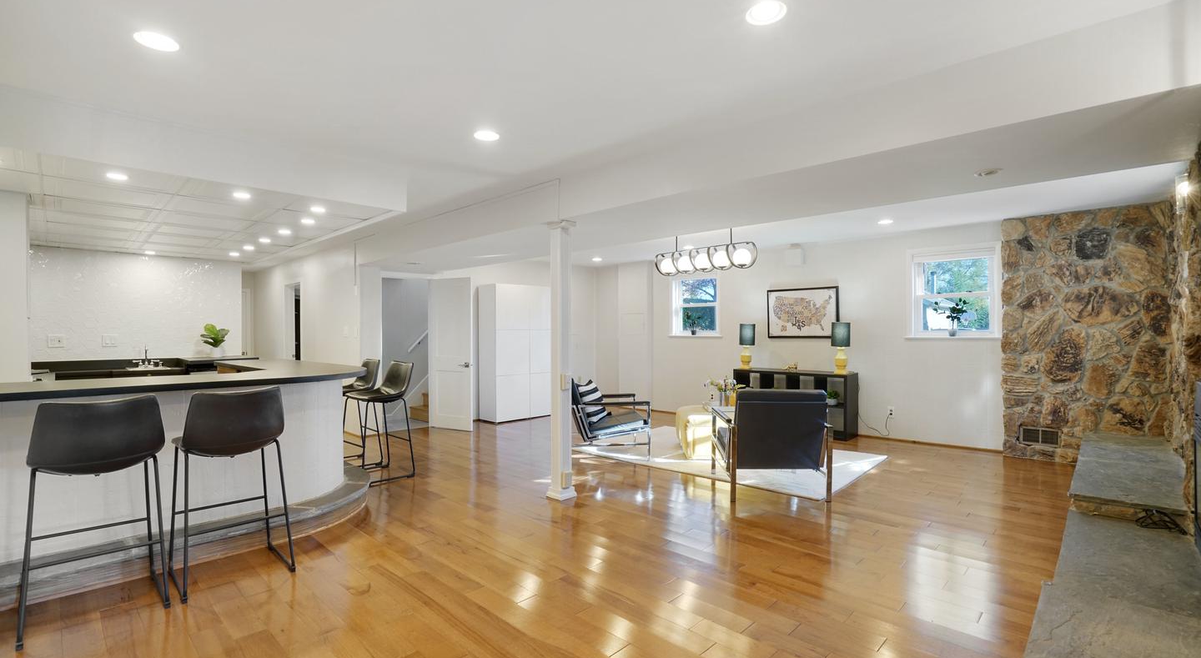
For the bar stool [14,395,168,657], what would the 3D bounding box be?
[{"bbox_3d":[-2.394,0.817,2.527,0.490,1.010,0.480,-1,0,43],"label":"bar stool"}]

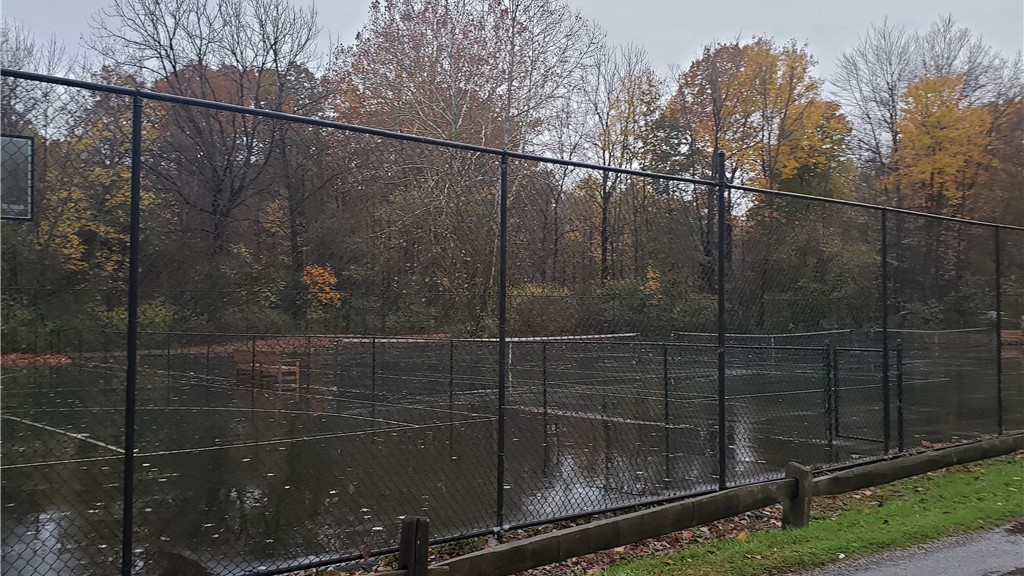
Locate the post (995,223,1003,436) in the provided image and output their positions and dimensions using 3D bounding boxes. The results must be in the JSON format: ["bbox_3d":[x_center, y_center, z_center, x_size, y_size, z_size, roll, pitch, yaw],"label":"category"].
[{"bbox_3d":[6.742,0.582,10.646,0.054,2.903,0.054,2,-2,-34],"label":"post"}]

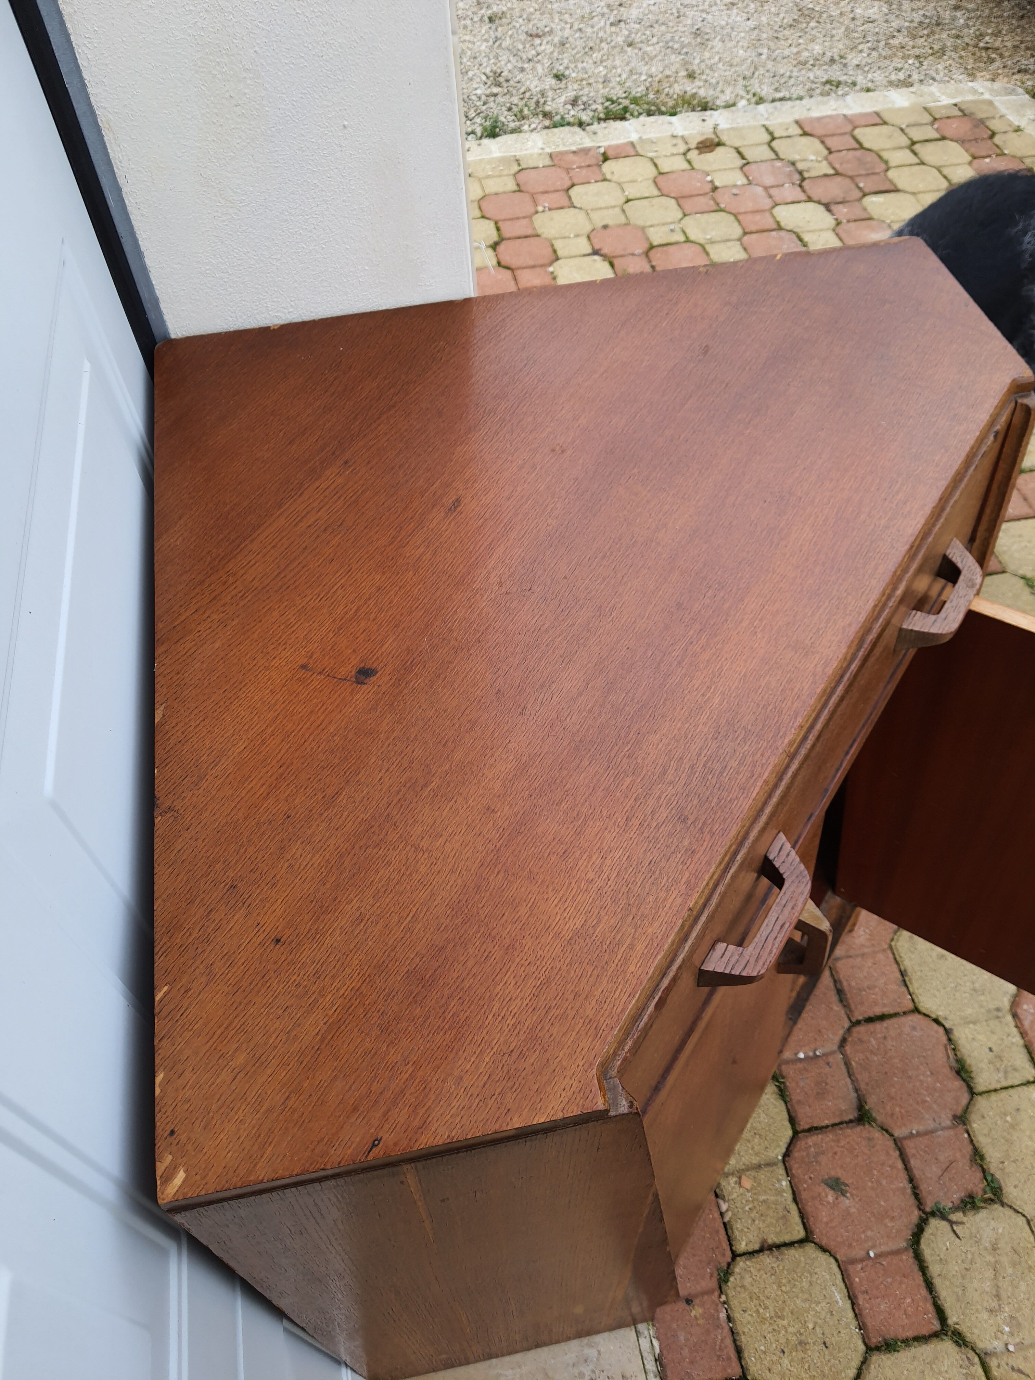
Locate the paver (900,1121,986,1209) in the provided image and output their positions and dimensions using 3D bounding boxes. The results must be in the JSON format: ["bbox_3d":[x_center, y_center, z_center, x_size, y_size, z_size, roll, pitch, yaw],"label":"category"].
[{"bbox_3d":[0.504,0.578,1.240,0.081,0.055,0.081,-10,53,-5],"label":"paver"}]

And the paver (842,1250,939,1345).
[{"bbox_3d":[0.412,0.685,1.164,0.081,0.055,0.081,-10,53,-5],"label":"paver"}]

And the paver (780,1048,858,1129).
[{"bbox_3d":[0.372,0.509,1.298,0.081,0.055,0.081,-10,53,-5],"label":"paver"}]

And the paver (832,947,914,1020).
[{"bbox_3d":[0.463,0.403,1.373,0.081,0.055,0.081,-10,53,-5],"label":"paver"}]

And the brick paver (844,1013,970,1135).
[{"bbox_3d":[0.484,0.490,1.307,0.135,0.055,0.135,-10,53,-5],"label":"brick paver"}]

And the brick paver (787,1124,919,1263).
[{"bbox_3d":[0.392,0.597,1.231,0.135,0.055,0.135,-10,53,-5],"label":"brick paver"}]

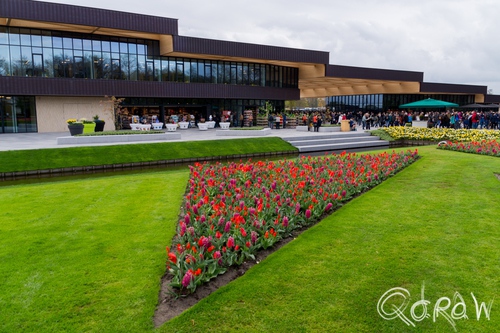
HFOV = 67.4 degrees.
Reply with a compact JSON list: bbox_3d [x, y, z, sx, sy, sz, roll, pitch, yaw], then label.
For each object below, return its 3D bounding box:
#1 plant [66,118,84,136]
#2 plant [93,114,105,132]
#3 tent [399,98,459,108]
[{"bbox_3d":[-14.645,-3.294,31.500,1.400,1.420,1.350,-4,9,-25],"label":"plant"},{"bbox_3d":[-14.529,-4.129,36.000,1.150,1.580,1.150,-4,9,-22],"label":"plant"},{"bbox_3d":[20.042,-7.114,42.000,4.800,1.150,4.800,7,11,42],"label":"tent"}]

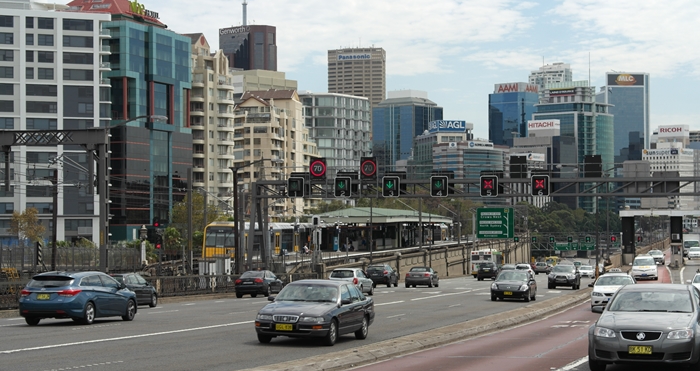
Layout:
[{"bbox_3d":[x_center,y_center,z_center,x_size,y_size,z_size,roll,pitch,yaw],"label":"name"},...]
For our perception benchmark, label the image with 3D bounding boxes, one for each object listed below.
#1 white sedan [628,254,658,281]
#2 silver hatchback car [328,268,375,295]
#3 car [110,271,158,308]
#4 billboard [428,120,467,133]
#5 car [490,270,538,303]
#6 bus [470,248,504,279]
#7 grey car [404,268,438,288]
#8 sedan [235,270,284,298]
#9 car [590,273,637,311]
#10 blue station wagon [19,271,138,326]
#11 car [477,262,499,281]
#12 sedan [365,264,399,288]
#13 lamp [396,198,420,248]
[{"bbox_3d":[21.370,5.980,108.300,1.820,1.760,4.780,-1,-3,12],"label":"white sedan"},{"bbox_3d":[0.125,5.052,78.393,1.686,1.436,4.175,-1,-3,14],"label":"silver hatchback car"},{"bbox_3d":[-9.344,4.352,61.928,1.770,1.457,4.325,-1,-3,14],"label":"car"},{"bbox_3d":[54.700,-32.500,839.700,15.900,6.400,15.900,0,-2,-15],"label":"billboard"},{"bbox_3d":[7.820,4.800,71.600,1.800,1.480,4.880,-1,-3,12],"label":"car"},{"bbox_3d":[15.770,8.940,170.900,2.500,3.200,12.000,-1,-3,11],"label":"bus"},{"bbox_3d":[4.860,6.170,100.600,1.780,1.400,4.570,-1,-3,11],"label":"grey car"},{"bbox_3d":[-4.770,5.205,79.000,1.780,1.430,4.600,-1,-3,11],"label":"sedan"},{"bbox_3d":[10.690,4.250,60.200,1.860,1.460,4.920,-1,-3,12],"label":"car"},{"bbox_3d":[-7.574,3.152,42.416,1.815,1.476,4.775,-2,-3,15],"label":"blue station wagon"},{"bbox_3d":[13.349,8.259,143.367,1.820,1.692,4.576,-1,-3,11],"label":"car"},{"bbox_3d":[2.308,6.490,107.040,1.762,1.560,4.445,-1,-3,12],"label":"sedan"},{"bbox_3d":[5.792,3.829,147.000,2.500,5.600,0.350,-1,-1,11],"label":"lamp"}]

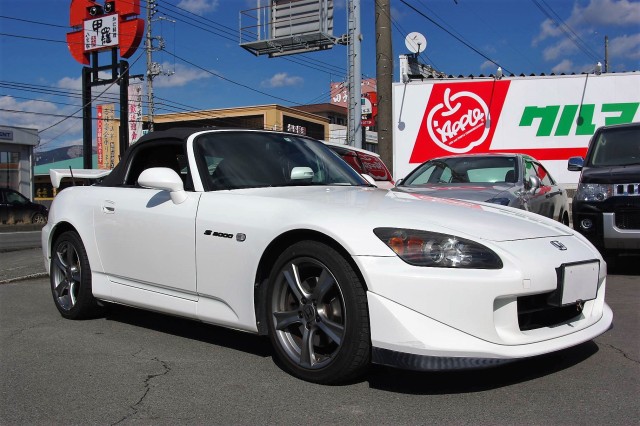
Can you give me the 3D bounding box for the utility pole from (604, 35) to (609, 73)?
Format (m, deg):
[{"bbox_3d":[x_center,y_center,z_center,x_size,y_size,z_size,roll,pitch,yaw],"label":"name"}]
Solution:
[{"bbox_3d":[17.918,-5.460,39.998,0.300,12.000,0.300,-1,0,0],"label":"utility pole"}]

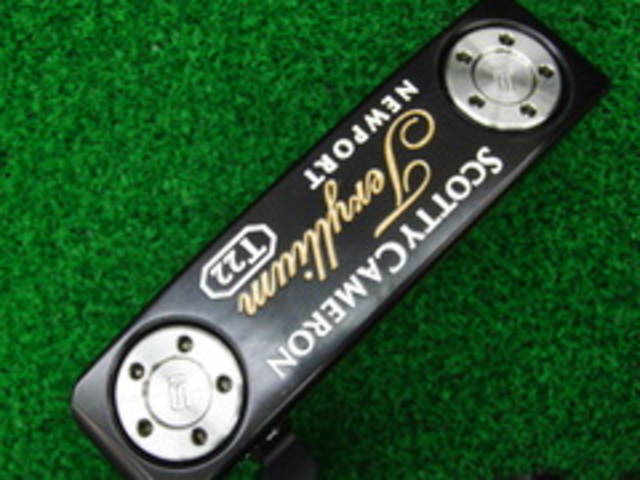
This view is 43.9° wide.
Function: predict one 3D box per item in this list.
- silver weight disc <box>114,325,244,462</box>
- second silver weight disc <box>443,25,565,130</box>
[{"bbox_3d":[-0.022,0.025,0.129,0.021,0.004,0.021,-1,81,8],"label":"silver weight disc"},{"bbox_3d":[0.033,-0.029,0.145,0.021,0.004,0.021,1,69,-3],"label":"second silver weight disc"}]

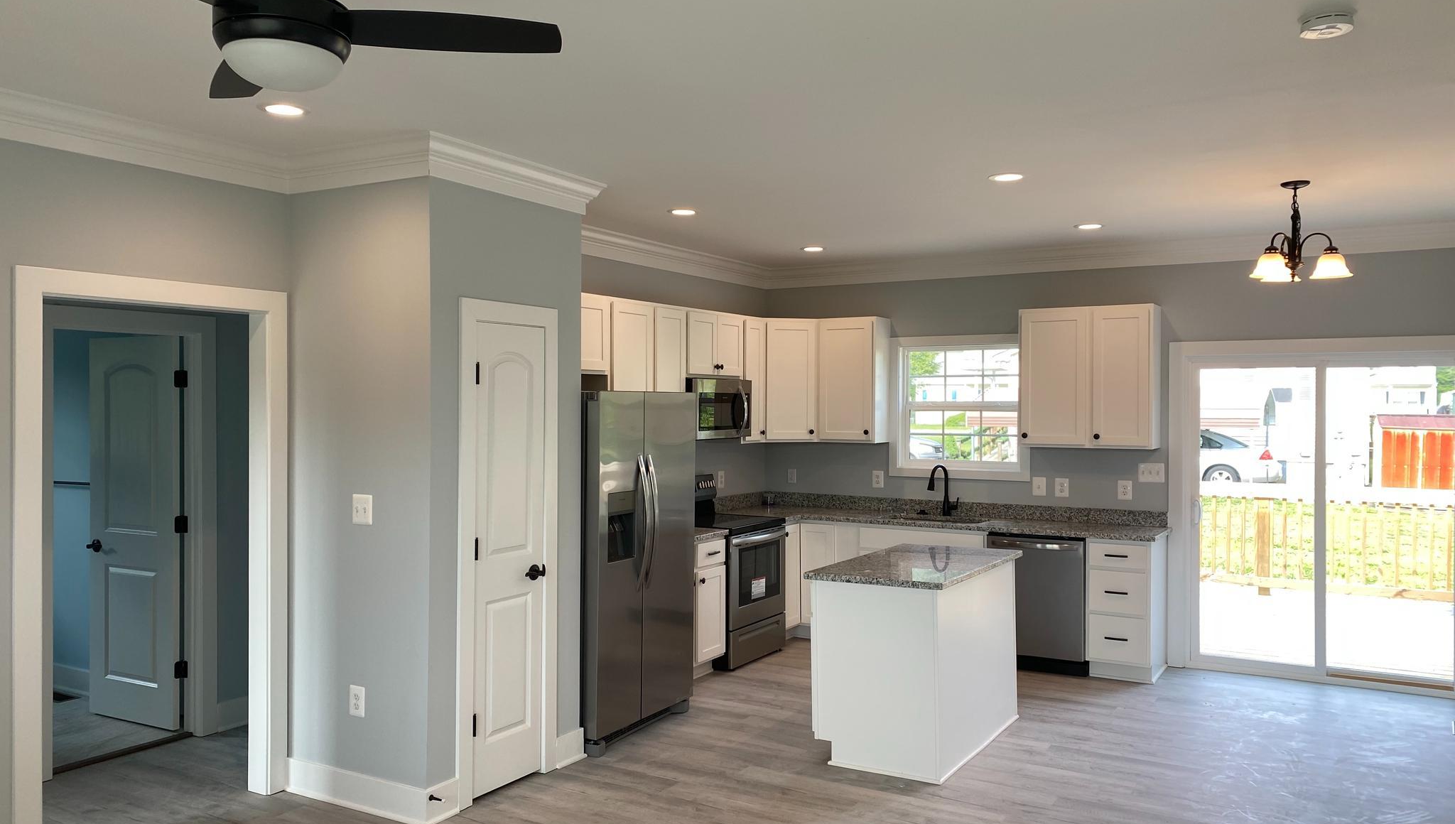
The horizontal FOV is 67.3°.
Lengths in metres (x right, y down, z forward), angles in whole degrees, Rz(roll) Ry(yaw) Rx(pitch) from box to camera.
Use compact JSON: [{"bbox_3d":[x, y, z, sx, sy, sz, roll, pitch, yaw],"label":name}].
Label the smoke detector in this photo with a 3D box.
[{"bbox_3d":[1.600,-1.039,2.922,0.136,0.046,0.136,0,0,30],"label":"smoke detector"}]

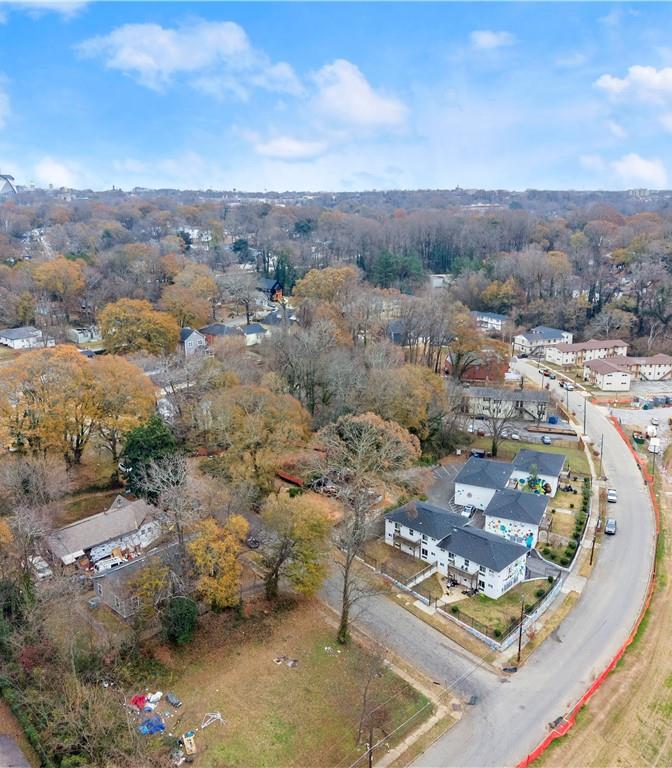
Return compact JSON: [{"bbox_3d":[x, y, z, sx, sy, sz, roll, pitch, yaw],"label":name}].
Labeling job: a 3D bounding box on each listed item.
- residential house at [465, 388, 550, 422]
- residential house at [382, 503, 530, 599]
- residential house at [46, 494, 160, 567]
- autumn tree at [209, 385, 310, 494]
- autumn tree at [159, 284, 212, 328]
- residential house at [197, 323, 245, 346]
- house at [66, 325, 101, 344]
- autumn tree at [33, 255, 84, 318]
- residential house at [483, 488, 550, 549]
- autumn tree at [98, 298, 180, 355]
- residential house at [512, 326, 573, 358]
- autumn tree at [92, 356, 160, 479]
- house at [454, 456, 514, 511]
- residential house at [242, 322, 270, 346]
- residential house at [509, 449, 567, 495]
[{"bbox_3d":[48.690,5.386,205.240,23.500,6.900,10.000,3,16,10],"label":"residential house"},{"bbox_3d":[21.023,28.497,128.080,11.542,7.200,26.542,-15,21,-42],"label":"residential house"},{"bbox_3d":[-43.840,27.390,135.000,10.800,5.500,19.500,11,19,35],"label":"residential house"},{"bbox_3d":[-17.320,12.670,159.860,20.800,22.500,19.000,-2,16,-6],"label":"autumn tree"},{"bbox_3d":[-68.800,-35.600,324.370,23.000,18.000,20.500,-3,16,-12],"label":"autumn tree"},{"bbox_3d":[-47.750,-20.670,297.340,11.800,5.600,15.500,-13,20,-40],"label":"residential house"},{"bbox_3d":[-104.300,-21.370,296.500,11.300,5.400,10.500,-13,20,-38],"label":"house"},{"bbox_3d":[-111.633,-38.540,285.696,19.500,23.000,19.500,-6,16,-21],"label":"autumn tree"},{"bbox_3d":[36.140,26.010,141.860,10.490,7.200,13.400,6,16,22],"label":"residential house"},{"bbox_3d":[-75.350,-22.930,273.760,29.000,20.500,24.000,-4,16,-15],"label":"autumn tree"},{"bbox_3d":[85.945,-18.135,293.904,23.500,8.300,11.000,-6,16,-21],"label":"residential house"},{"bbox_3d":[-46.990,7.370,156.470,15.500,27.000,15.500,0,15,0],"label":"autumn tree"},{"bbox_3d":[33.301,21.542,157.555,10.600,7.000,15.400,6,17,22],"label":"house"},{"bbox_3d":[-33.551,-19.561,278.517,8.000,6.200,12.000,13,20,40],"label":"residential house"},{"bbox_3d":[46.520,19.870,163.250,11.200,6.800,14.200,7,17,23],"label":"residential house"}]

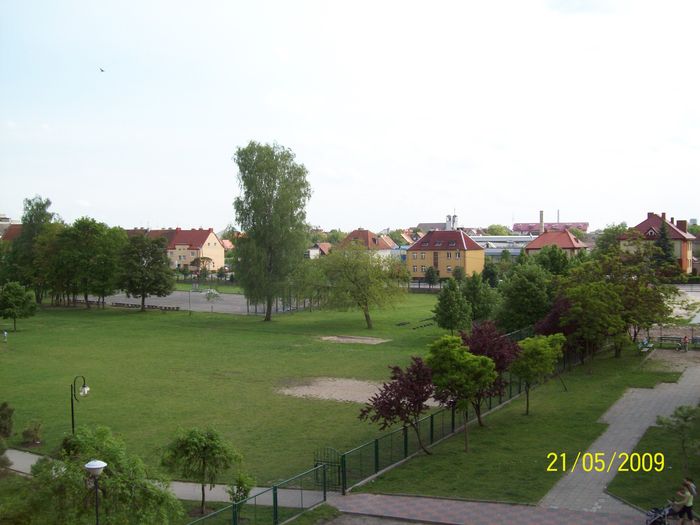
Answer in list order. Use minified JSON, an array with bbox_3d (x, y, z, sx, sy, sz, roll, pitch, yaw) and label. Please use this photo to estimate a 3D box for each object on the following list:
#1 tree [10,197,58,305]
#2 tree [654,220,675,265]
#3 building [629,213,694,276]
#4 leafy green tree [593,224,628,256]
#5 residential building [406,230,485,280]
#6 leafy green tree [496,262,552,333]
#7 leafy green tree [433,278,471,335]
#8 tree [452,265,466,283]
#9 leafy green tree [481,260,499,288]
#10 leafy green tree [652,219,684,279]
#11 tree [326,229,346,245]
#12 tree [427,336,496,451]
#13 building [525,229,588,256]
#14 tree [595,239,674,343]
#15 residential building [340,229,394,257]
[{"bbox_3d":[-48.247,-1.837,110.946,7.036,16.392,7.036,-2,3,-23],"label":"tree"},{"bbox_3d":[60.383,-2.553,139.724,4.423,11.191,4.423,0,3,23],"label":"tree"},{"bbox_3d":[61.461,-3.472,145.694,13.300,12.400,12.500,1,3,34],"label":"building"},{"bbox_3d":[57.150,-1.902,160.161,7.910,13.780,7.520,0,1,20],"label":"leafy green tree"},{"bbox_3d":[24.467,-1.773,186.000,16.300,12.700,10.300,0,2,33],"label":"residential building"},{"bbox_3d":[16.790,3.622,70.131,5.409,7.253,5.409,0,3,13],"label":"leafy green tree"},{"bbox_3d":[9.921,4.328,71.154,3.714,5.534,3.714,0,2,0],"label":"leafy green tree"},{"bbox_3d":[23.659,3.032,157.061,3.020,5.200,2.930,-1,1,9],"label":"tree"},{"bbox_3d":[26.468,2.326,138.125,3.415,5.412,3.415,0,2,0],"label":"leafy green tree"},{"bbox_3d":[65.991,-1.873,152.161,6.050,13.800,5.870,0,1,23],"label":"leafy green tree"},{"bbox_3d":[-4.448,-5.536,239.940,7.500,11.000,7.500,0,2,0],"label":"tree"},{"bbox_3d":[5.363,6.368,35.195,3.296,5.617,3.296,-1,3,9],"label":"tree"},{"bbox_3d":[50.362,-2.334,177.854,12.500,11.300,10.500,1,2,34],"label":"building"},{"bbox_3d":[27.245,2.660,69.616,7.640,9.910,7.260,0,1,21],"label":"tree"},{"bbox_3d":[2.724,-2.147,171.090,10.500,11.300,10.000,1,2,34],"label":"residential building"}]

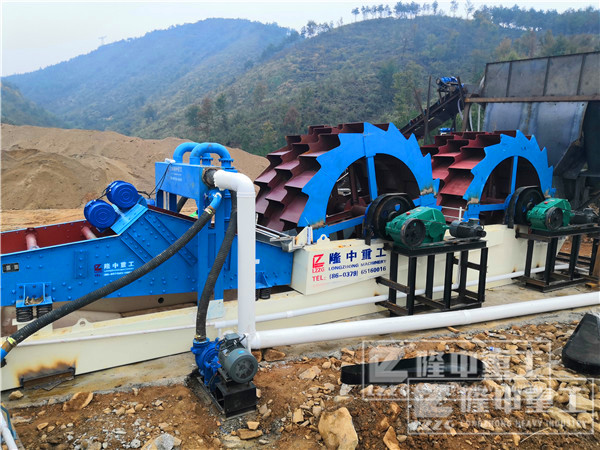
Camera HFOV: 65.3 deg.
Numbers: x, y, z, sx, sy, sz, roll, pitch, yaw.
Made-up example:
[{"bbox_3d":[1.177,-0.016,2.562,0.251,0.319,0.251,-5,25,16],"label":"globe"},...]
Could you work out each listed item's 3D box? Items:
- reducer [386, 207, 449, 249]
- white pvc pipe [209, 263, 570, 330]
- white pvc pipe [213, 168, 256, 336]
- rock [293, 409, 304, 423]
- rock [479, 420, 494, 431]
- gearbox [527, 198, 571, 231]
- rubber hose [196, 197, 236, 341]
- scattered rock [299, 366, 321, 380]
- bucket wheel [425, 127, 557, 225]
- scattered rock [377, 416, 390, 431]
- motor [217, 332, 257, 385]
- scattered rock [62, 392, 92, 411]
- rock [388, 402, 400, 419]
[{"bbox_3d":[1.801,0.049,7.016,0.840,0.540,0.450,-4,10,-31],"label":"reducer"},{"bbox_3d":[2.138,0.967,7.260,7.322,0.075,0.075,-4,9,-31],"label":"white pvc pipe"},{"bbox_3d":[-0.712,0.406,5.285,0.452,1.970,0.205,3,8,14],"label":"white pvc pipe"},{"bbox_3d":[-0.013,1.710,4.200,0.110,0.100,0.090,1,9,0],"label":"rock"},{"bbox_3d":[1.591,1.704,3.972,0.115,0.060,0.080,5,9,23],"label":"rock"},{"bbox_3d":[4.636,-0.199,8.653,0.840,0.540,0.450,-4,10,-31],"label":"gearbox"},{"bbox_3d":[-0.912,0.382,5.135,0.170,1.500,0.800,4,9,17],"label":"rubber hose"},{"bbox_3d":[0.094,1.534,4.860,0.205,0.095,0.150,-4,9,-31],"label":"scattered rock"},{"bbox_3d":[3.505,-0.425,9.187,2.740,2.740,1.507,-4,9,-31],"label":"bucket wheel"},{"bbox_3d":[0.723,1.718,4.050,0.120,0.090,0.090,3,9,11],"label":"scattered rock"},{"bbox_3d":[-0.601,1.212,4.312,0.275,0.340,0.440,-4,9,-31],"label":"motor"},{"bbox_3d":[-2.101,1.667,4.420,0.270,0.090,0.170,-3,10,-26],"label":"scattered rock"},{"bbox_3d":[0.849,1.646,4.152,0.100,0.100,0.100,3,9,13],"label":"rock"}]

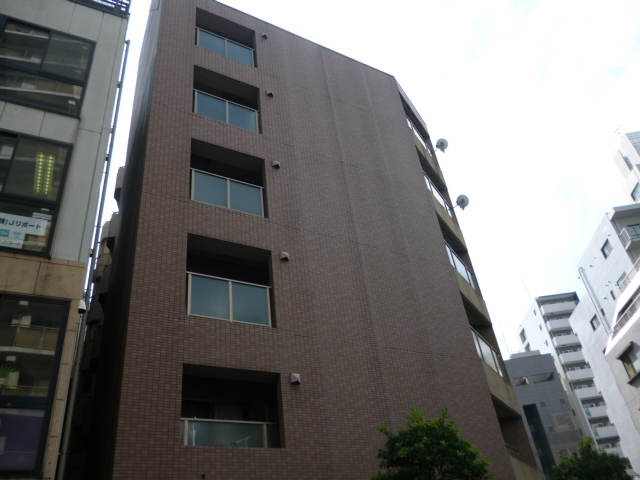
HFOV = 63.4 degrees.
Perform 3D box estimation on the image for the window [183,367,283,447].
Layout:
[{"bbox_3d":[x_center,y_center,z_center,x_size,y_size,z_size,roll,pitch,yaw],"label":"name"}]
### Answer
[{"bbox_3d":[-1.555,3.004,9.241,1.900,1.393,0.200,13,-40,-27],"label":"window"}]

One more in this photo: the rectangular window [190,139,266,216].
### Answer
[{"bbox_3d":[-2.180,-1.412,12.358,1.900,1.922,0.200,13,-40,-27],"label":"rectangular window"}]

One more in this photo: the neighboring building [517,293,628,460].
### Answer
[{"bbox_3d":[43.489,29.605,83.281,6.800,40.600,15.400,-8,-35,0],"label":"neighboring building"}]

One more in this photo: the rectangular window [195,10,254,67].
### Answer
[{"bbox_3d":[-2.830,-6.009,15.604,1.900,1.887,0.200,13,-40,-27],"label":"rectangular window"}]

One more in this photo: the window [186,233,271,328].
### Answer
[{"bbox_3d":[-1.855,0.887,10.735,1.900,1.906,0.200,13,-40,-27],"label":"window"}]

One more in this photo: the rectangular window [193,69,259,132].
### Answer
[{"bbox_3d":[-2.506,-3.714,13.984,1.900,1.888,0.200,13,-40,-27],"label":"rectangular window"}]

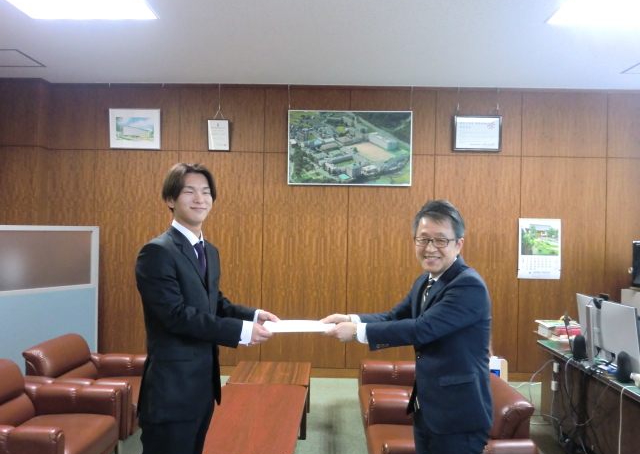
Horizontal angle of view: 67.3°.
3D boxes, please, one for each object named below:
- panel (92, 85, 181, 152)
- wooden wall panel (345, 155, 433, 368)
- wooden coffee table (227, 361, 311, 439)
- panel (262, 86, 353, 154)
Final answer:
[{"bbox_3d":[-1.899,-1.137,5.019,0.882,0.683,0.050,1,0,1],"label":"panel"},{"bbox_3d":[0.729,0.364,4.991,0.882,2.224,0.050,1,0,1],"label":"wooden wall panel"},{"bbox_3d":[-0.380,1.353,3.782,0.596,0.415,0.568,1,0,1],"label":"wooden coffee table"},{"bbox_3d":[-0.134,-1.122,5.039,0.896,0.694,0.030,1,-1,1],"label":"panel"}]

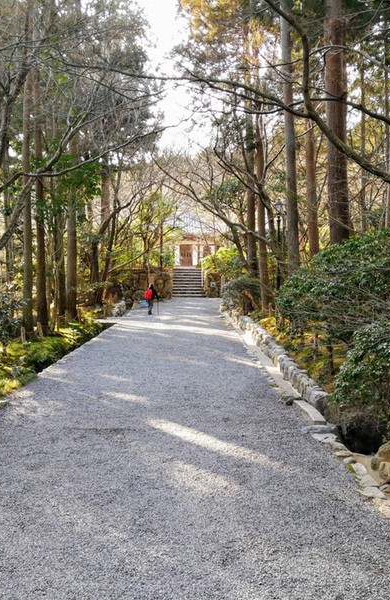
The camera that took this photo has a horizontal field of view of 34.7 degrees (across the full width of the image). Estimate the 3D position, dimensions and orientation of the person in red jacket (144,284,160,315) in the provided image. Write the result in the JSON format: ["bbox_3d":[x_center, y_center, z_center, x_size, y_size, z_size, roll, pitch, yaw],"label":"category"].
[{"bbox_3d":[-2.181,-0.010,31.500,0.600,1.570,0.480,1,2,29],"label":"person in red jacket"}]

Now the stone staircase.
[{"bbox_3d":[-0.447,-1.215,46.500,2.450,2.050,3.500,0,2,-1],"label":"stone staircase"}]

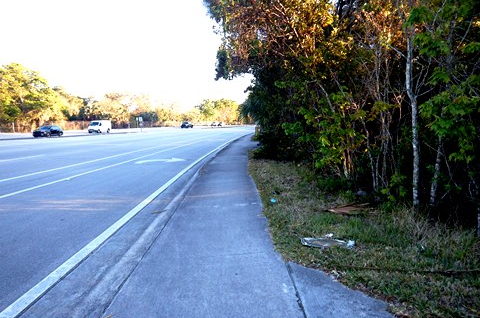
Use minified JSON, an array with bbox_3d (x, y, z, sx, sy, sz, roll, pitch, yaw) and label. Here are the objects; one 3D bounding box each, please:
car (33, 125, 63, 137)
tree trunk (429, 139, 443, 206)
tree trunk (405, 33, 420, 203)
[{"bbox_3d":[-26.127,-3.787,45.500,1.800,1.530,4.400,0,6,4],"label":"car"},{"bbox_3d":[3.643,0.286,6.179,0.110,1.298,0.100,4,6,0],"label":"tree trunk"},{"bbox_3d":[3.103,-0.671,5.976,0.160,3.210,0.140,-6,6,1],"label":"tree trunk"}]

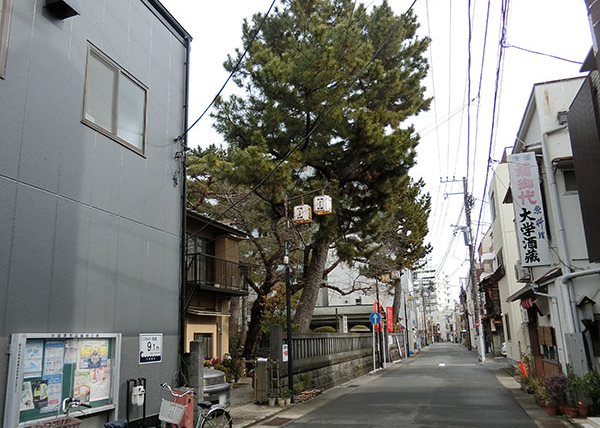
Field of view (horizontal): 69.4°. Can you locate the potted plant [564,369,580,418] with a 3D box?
[{"bbox_3d":[5.526,3.617,8.804,0.340,0.940,0.340,-7,-15,18],"label":"potted plant"}]

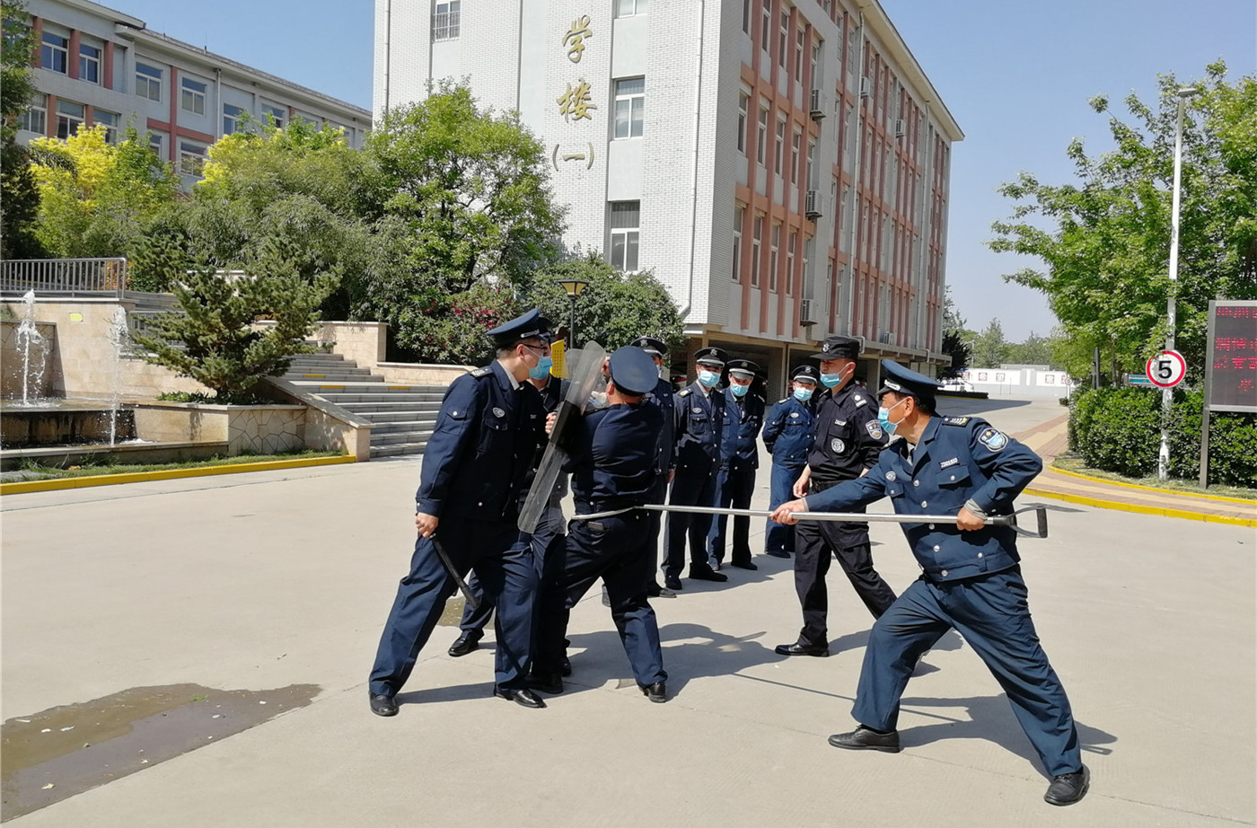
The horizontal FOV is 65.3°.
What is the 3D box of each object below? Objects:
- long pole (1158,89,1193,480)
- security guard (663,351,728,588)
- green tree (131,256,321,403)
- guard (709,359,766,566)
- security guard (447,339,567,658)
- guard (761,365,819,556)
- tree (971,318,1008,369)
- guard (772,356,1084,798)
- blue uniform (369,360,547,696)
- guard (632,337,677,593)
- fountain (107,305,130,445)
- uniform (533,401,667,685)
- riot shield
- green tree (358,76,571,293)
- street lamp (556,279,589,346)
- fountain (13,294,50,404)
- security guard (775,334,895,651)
[{"bbox_3d":[8.678,-1.970,15.467,0.220,6.060,0.300,0,4,-45],"label":"long pole"},{"bbox_3d":[0.477,0.382,7.241,0.520,1.760,0.380,1,3,-23],"label":"security guard"},{"bbox_3d":[-6.383,-1.352,15.600,2.900,2.350,2.700,2,3,0],"label":"green tree"},{"bbox_3d":[0.896,0.410,8.100,0.490,1.760,0.360,2,3,-12],"label":"guard"},{"bbox_3d":[-0.597,0.403,5.164,0.550,1.830,0.620,0,3,-37],"label":"security guard"},{"bbox_3d":[1.535,0.399,8.773,0.560,1.684,0.380,1,3,-30],"label":"guard"},{"bbox_3d":[40.545,-6.445,110.000,4.200,8.600,4.200,2,3,0],"label":"tree"},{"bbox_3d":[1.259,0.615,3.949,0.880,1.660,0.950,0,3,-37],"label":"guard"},{"bbox_3d":[-0.760,0.522,4.564,0.730,1.522,0.550,3,3,15],"label":"blue uniform"},{"bbox_3d":[0.143,0.364,6.880,0.560,1.820,0.420,0,3,-37],"label":"guard"},{"bbox_3d":[-7.181,-0.539,13.800,0.340,2.000,0.340,2,3,0],"label":"fountain"},{"bbox_3d":[-0.101,0.640,4.873,0.570,1.420,0.550,0,3,-41],"label":"uniform"},{"bbox_3d":[-0.321,0.112,4.750,0.120,0.950,0.500,22,3,9],"label":"riot shield"},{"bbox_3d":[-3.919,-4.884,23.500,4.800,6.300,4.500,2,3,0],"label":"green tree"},{"bbox_3d":[-1.020,-0.776,17.070,0.520,3.135,0.520,3,3,27],"label":"street lamp"},{"bbox_3d":[-9.356,-1.019,15.300,0.560,1.850,0.500,2,3,0],"label":"fountain"},{"bbox_3d":[1.244,0.489,5.580,0.750,1.820,0.600,1,3,-28],"label":"security guard"}]

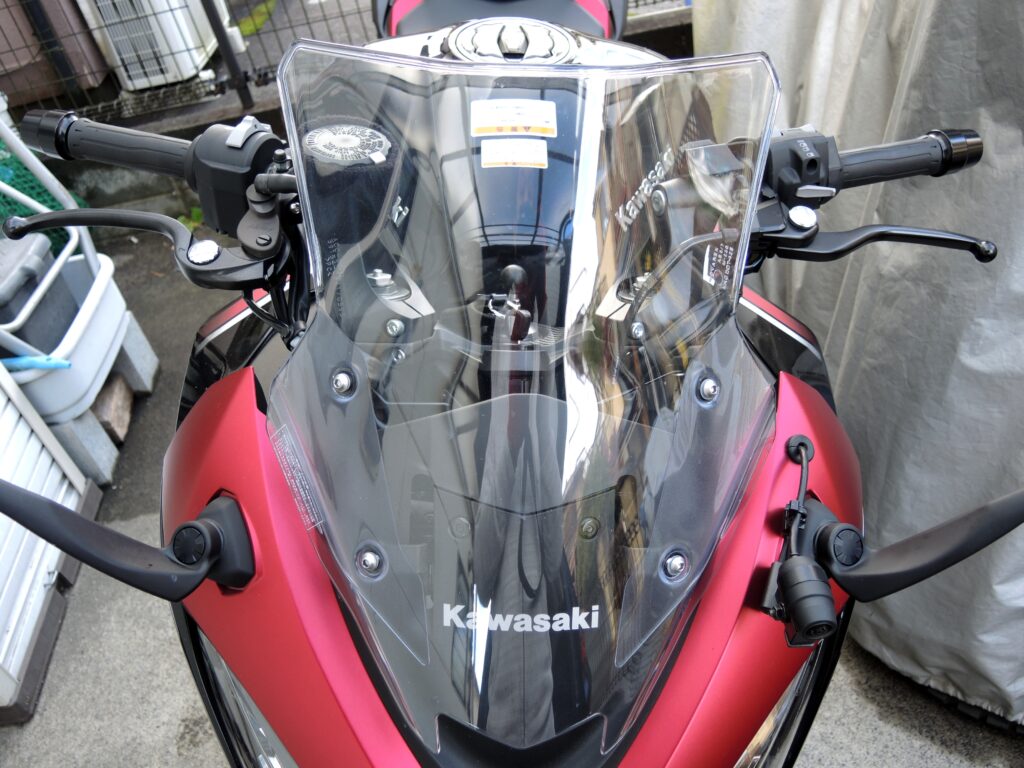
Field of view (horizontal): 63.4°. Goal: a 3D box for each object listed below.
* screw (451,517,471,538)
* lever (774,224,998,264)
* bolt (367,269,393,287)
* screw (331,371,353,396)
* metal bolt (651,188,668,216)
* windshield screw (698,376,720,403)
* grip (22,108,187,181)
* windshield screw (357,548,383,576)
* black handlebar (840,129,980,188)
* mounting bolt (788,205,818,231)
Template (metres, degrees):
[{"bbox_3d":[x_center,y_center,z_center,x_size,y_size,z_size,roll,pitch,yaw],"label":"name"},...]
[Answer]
[{"bbox_3d":[-0.034,0.094,0.540,0.013,0.006,0.013,0,78,-3],"label":"screw"},{"bbox_3d":[0.300,-0.112,0.664,0.205,0.018,0.036,-2,58,-14],"label":"lever"},{"bbox_3d":[-0.108,-0.086,0.675,0.020,0.016,0.020,0,15,0],"label":"bolt"},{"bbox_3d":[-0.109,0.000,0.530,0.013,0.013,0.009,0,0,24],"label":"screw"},{"bbox_3d":[0.115,-0.141,0.645,0.008,0.021,0.021,-12,4,-19],"label":"metal bolt"},{"bbox_3d":[0.126,0.003,0.530,0.013,0.013,0.009,0,0,-24],"label":"windshield screw"},{"bbox_3d":[-0.347,-0.205,0.709,0.172,0.039,0.039,13,42,13],"label":"grip"},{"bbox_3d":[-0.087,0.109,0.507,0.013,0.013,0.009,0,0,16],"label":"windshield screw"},{"bbox_3d":[0.342,-0.193,0.710,0.150,0.039,0.039,-11,41,-14],"label":"black handlebar"},{"bbox_3d":[0.231,-0.132,0.657,0.022,0.010,0.022,4,58,-3],"label":"mounting bolt"}]

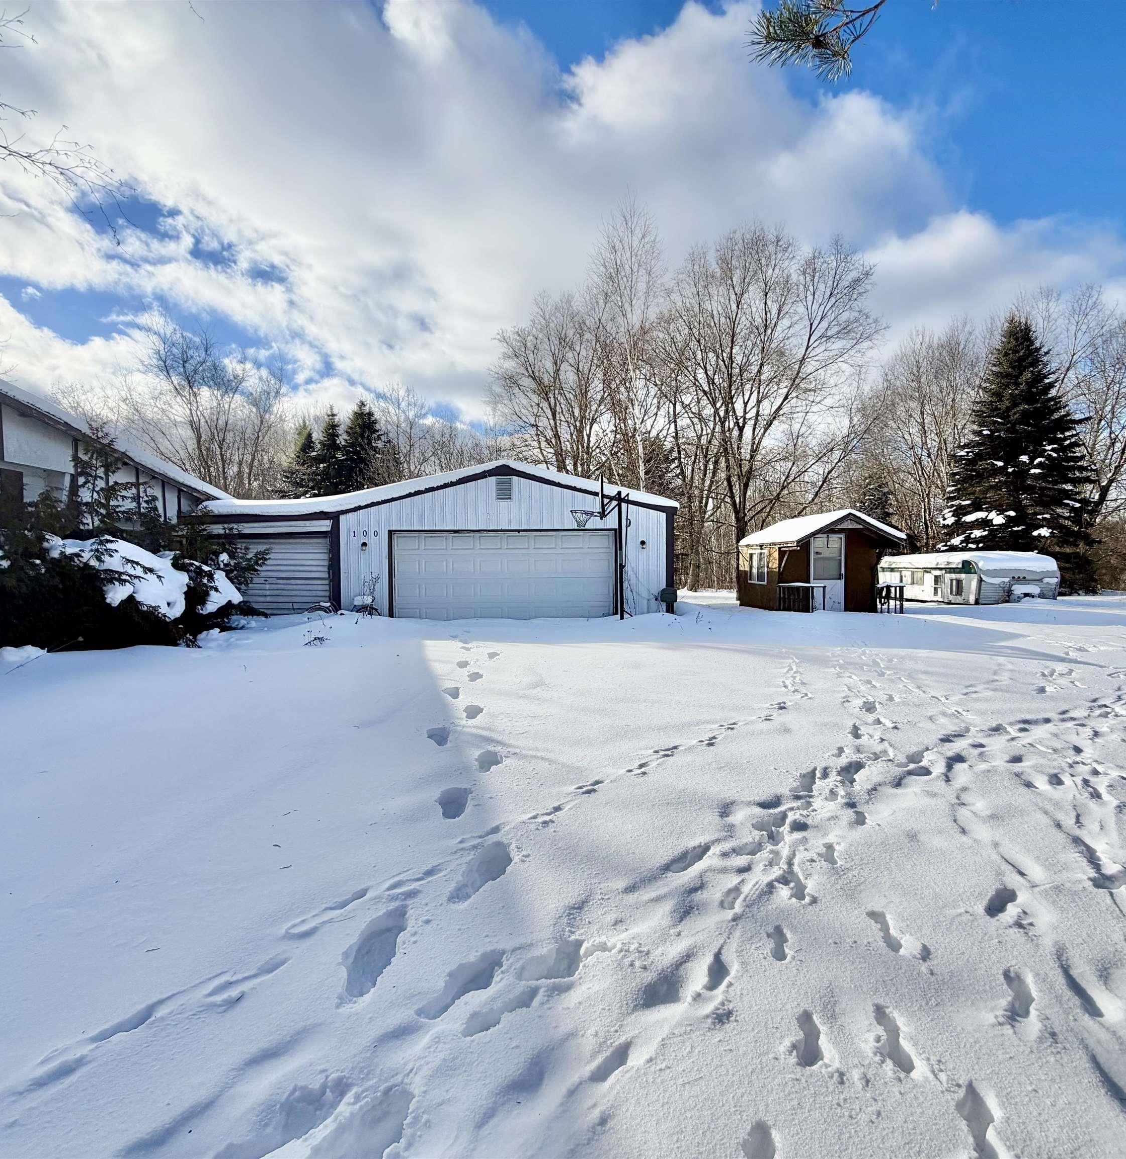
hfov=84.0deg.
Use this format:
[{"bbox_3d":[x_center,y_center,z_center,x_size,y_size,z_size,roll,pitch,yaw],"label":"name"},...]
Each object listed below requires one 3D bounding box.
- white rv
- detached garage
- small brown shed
[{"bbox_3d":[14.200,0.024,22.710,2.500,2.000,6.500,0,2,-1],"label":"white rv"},{"bbox_3d":[-2.770,-0.878,17.082,10.500,3.600,7.000,0,2,0],"label":"detached garage"},{"bbox_3d":[6.540,-0.403,16.195,2.750,2.550,3.400,0,2,-7],"label":"small brown shed"}]

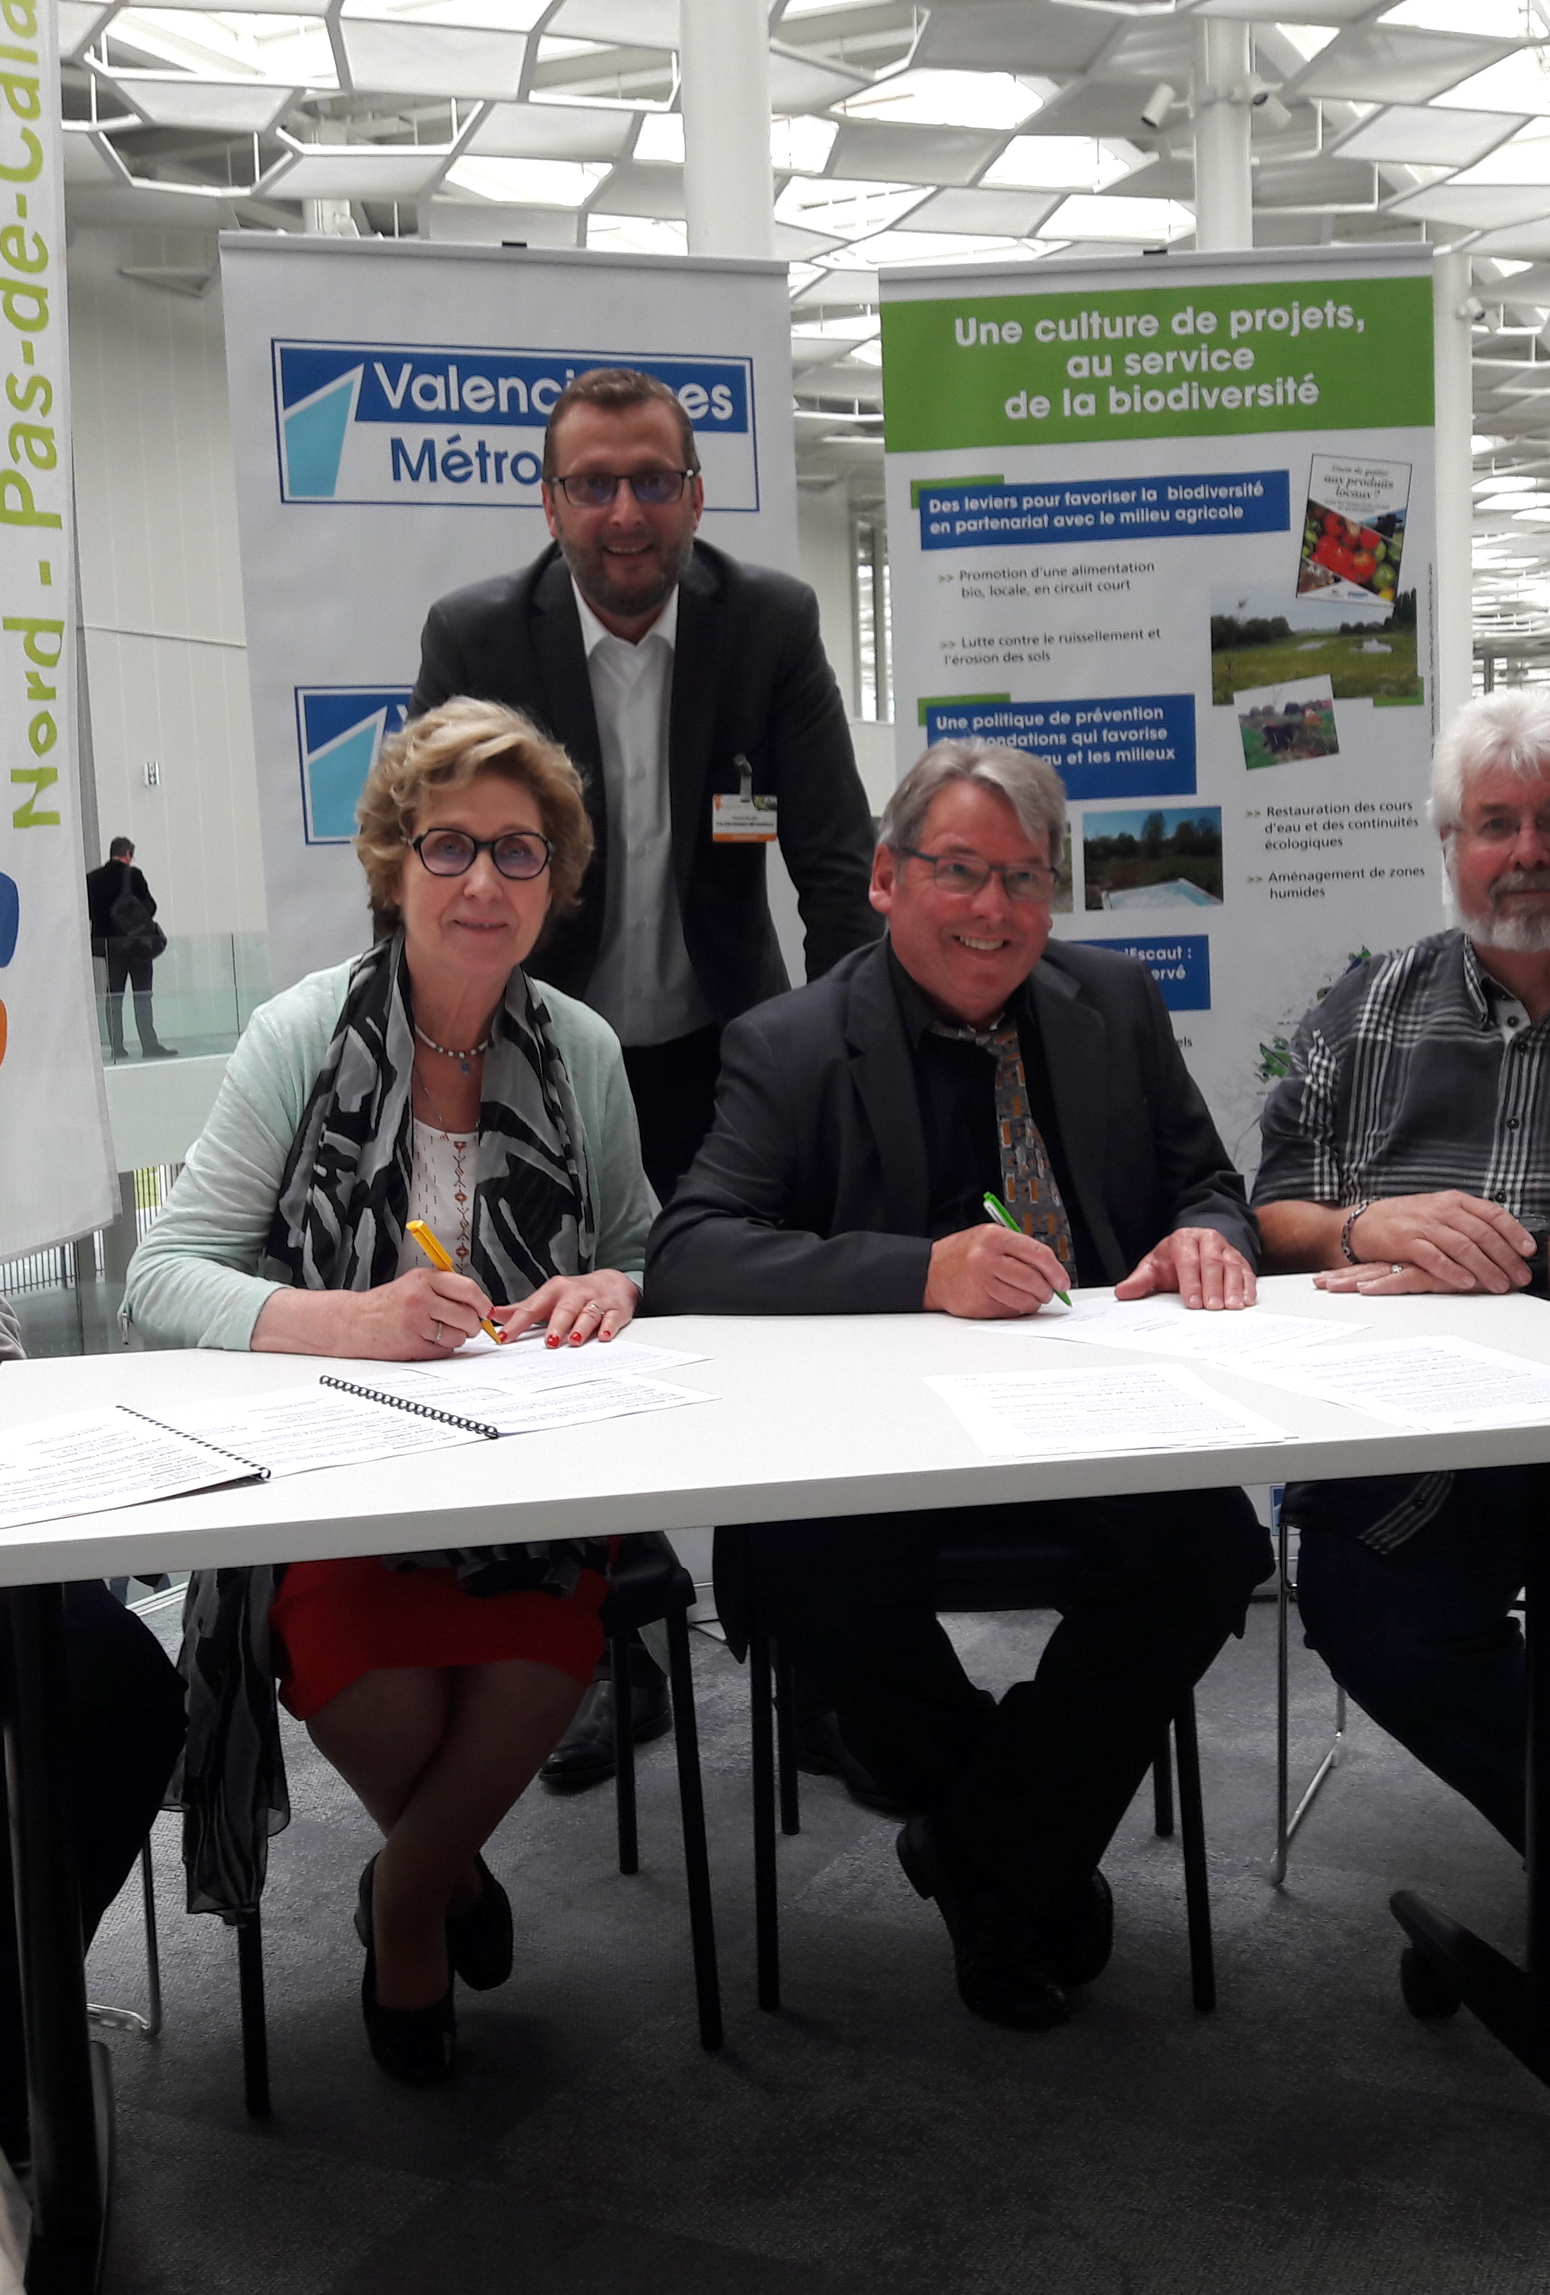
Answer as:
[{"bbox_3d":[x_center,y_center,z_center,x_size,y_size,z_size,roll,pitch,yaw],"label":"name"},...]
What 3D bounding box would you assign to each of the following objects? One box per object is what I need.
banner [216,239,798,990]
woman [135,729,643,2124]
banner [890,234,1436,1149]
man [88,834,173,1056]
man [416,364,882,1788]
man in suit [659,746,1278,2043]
[{"bbox_3d":[-0.345,-0.282,3.760,0.850,2.100,0.200,-4,6,-18],"label":"banner"},{"bbox_3d":[-0.372,0.241,2.415,0.520,1.330,0.700,-3,6,-9],"label":"woman"},{"bbox_3d":[0.615,-0.306,3.831,0.840,2.070,0.200,-2,6,2],"label":"banner"},{"bbox_3d":[-5.317,-1.606,20.223,0.550,1.770,0.420,1,6,27],"label":"man"},{"bbox_3d":[-0.156,-0.016,2.953,0.540,1.720,0.700,-2,6,-3],"label":"man"},{"bbox_3d":[0.173,0.243,2.467,0.570,1.280,0.700,-2,6,-3],"label":"man in suit"}]

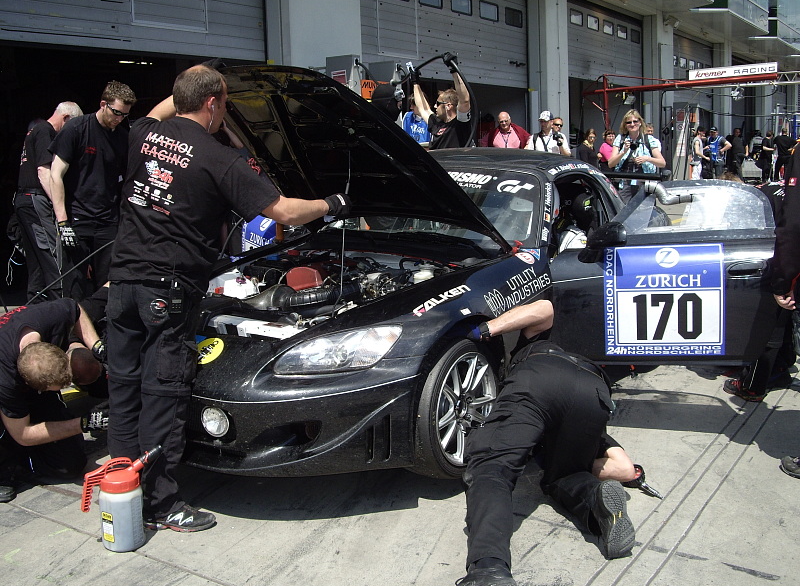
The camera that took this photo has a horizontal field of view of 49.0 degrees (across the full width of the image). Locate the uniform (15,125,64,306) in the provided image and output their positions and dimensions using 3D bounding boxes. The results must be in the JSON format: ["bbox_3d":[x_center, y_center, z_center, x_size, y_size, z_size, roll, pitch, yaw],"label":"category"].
[{"bbox_3d":[-2.152,-0.303,5.432,0.420,1.500,0.500,-4,10,-15],"label":"uniform"}]

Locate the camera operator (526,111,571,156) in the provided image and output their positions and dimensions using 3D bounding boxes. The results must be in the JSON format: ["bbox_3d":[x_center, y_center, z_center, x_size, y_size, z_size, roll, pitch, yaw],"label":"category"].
[{"bbox_3d":[1.751,-1.262,10.351,0.550,1.720,0.420,0,10,13],"label":"camera operator"}]

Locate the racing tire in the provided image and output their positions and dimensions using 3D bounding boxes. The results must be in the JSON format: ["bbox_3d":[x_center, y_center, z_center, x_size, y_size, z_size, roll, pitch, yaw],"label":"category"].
[{"bbox_3d":[0.204,0.476,3.708,0.235,0.610,0.610,5,12,35],"label":"racing tire"}]

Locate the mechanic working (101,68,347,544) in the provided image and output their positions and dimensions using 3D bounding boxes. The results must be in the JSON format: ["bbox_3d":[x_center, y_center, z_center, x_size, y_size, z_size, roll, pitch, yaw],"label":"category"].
[{"bbox_3d":[-0.715,0.003,3.476,0.650,1.820,0.780,6,13,37],"label":"mechanic working"}]

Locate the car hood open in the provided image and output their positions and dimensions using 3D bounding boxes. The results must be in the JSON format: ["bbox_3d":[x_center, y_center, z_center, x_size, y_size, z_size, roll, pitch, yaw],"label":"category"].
[{"bbox_3d":[-0.247,-0.604,4.141,1.280,0.170,1.200,5,-28,35],"label":"car hood open"}]

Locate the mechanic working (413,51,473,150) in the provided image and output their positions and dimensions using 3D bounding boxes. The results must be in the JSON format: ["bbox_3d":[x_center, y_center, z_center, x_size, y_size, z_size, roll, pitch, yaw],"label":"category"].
[{"bbox_3d":[0.374,-0.858,7.082,0.500,2.060,0.530,-10,13,-38],"label":"mechanic working"}]

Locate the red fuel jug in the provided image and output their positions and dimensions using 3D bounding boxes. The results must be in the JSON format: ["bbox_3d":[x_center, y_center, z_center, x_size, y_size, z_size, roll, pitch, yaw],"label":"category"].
[{"bbox_3d":[-1.058,0.784,3.313,0.300,0.360,0.165,-3,10,-5],"label":"red fuel jug"}]

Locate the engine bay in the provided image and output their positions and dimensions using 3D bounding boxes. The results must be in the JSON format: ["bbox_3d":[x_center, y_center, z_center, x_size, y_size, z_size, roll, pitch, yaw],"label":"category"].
[{"bbox_3d":[-0.342,0.044,4.093,1.220,0.400,1.030,5,12,35],"label":"engine bay"}]

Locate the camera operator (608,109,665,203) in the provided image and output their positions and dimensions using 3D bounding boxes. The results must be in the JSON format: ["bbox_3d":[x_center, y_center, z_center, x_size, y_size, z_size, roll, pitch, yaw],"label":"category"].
[{"bbox_3d":[2.296,-0.954,8.646,0.560,1.680,0.450,0,10,13],"label":"camera operator"}]

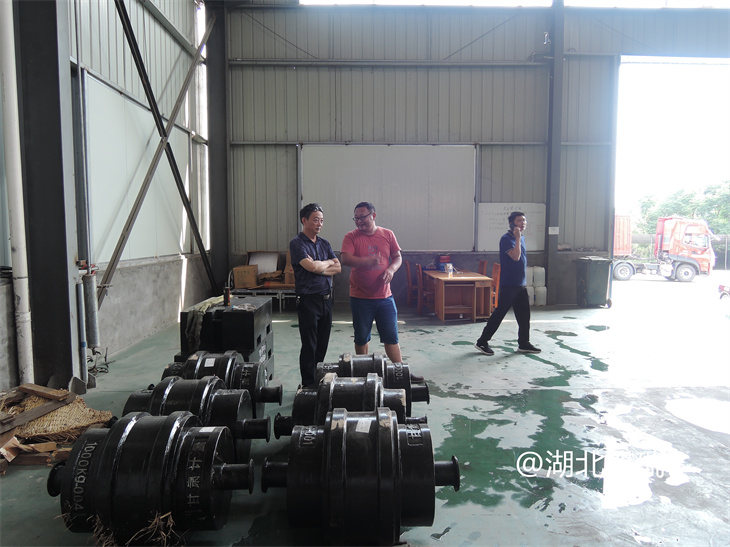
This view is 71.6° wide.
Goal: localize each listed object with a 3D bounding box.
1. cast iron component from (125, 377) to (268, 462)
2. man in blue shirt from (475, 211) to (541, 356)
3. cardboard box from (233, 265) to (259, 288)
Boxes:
[{"bbox_3d":[-1.022,0.915,2.969,0.925,0.604,0.604,0,4,-1],"label":"cast iron component"},{"bbox_3d":[1.724,0.122,6.095,0.800,1.720,0.500,1,4,10],"label":"man in blue shirt"},{"bbox_3d":[-2.303,0.082,9.813,0.450,0.400,0.330,0,4,-3],"label":"cardboard box"}]

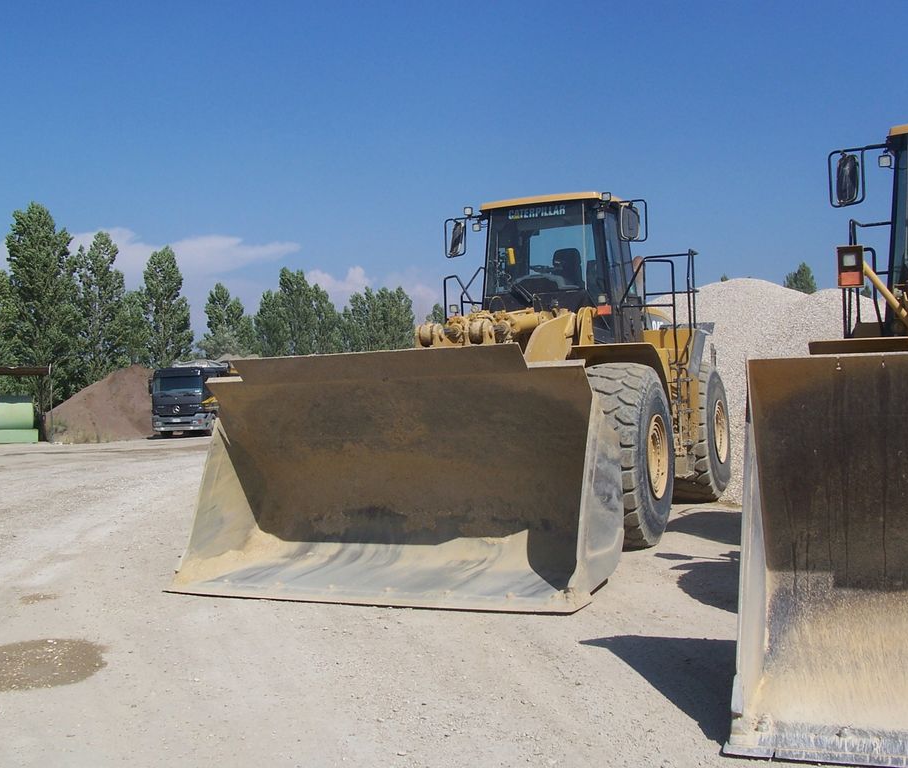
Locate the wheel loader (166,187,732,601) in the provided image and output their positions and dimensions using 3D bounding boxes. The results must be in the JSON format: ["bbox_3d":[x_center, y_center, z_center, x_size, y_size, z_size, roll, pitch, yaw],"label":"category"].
[{"bbox_3d":[1.070,-0.281,11.745,3.416,3.712,9.306,-3,0,23],"label":"wheel loader"}]

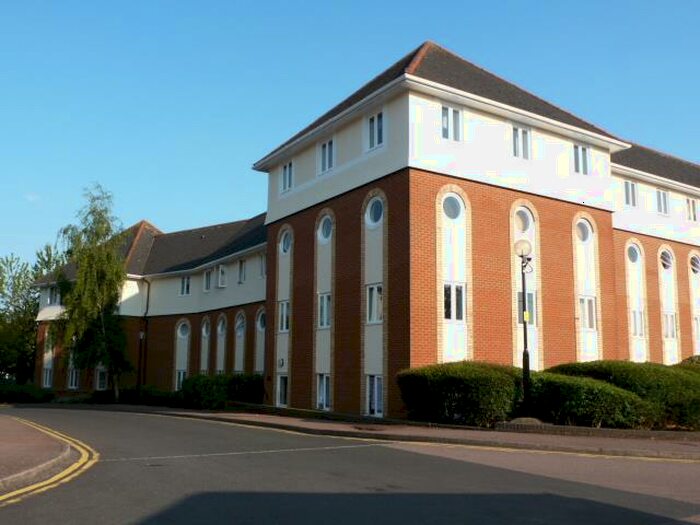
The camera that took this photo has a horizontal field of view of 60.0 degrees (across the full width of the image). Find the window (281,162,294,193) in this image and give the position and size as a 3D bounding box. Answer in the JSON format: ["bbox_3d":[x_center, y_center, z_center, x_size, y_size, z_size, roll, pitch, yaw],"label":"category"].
[{"bbox_3d":[-2.398,-3.253,23.272,0.120,1.180,0.950,7,-12,-33],"label":"window"}]

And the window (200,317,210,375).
[{"bbox_3d":[-7.808,4.736,33.119,0.200,3.477,1.300,7,-11,-32],"label":"window"}]

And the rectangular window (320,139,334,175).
[{"bbox_3d":[-0.766,-3.631,20.842,0.120,1.200,0.920,7,-12,-33],"label":"rectangular window"}]

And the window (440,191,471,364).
[{"bbox_3d":[2.946,0.706,17.264,1.186,5.728,0.200,6,-11,-32],"label":"window"}]

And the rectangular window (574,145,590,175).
[{"bbox_3d":[7.990,-3.550,20.896,0.860,1.130,0.120,6,-11,-30],"label":"rectangular window"}]

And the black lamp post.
[{"bbox_3d":[4.245,1.638,14.599,0.440,4.450,0.420,6,-11,-32],"label":"black lamp post"}]

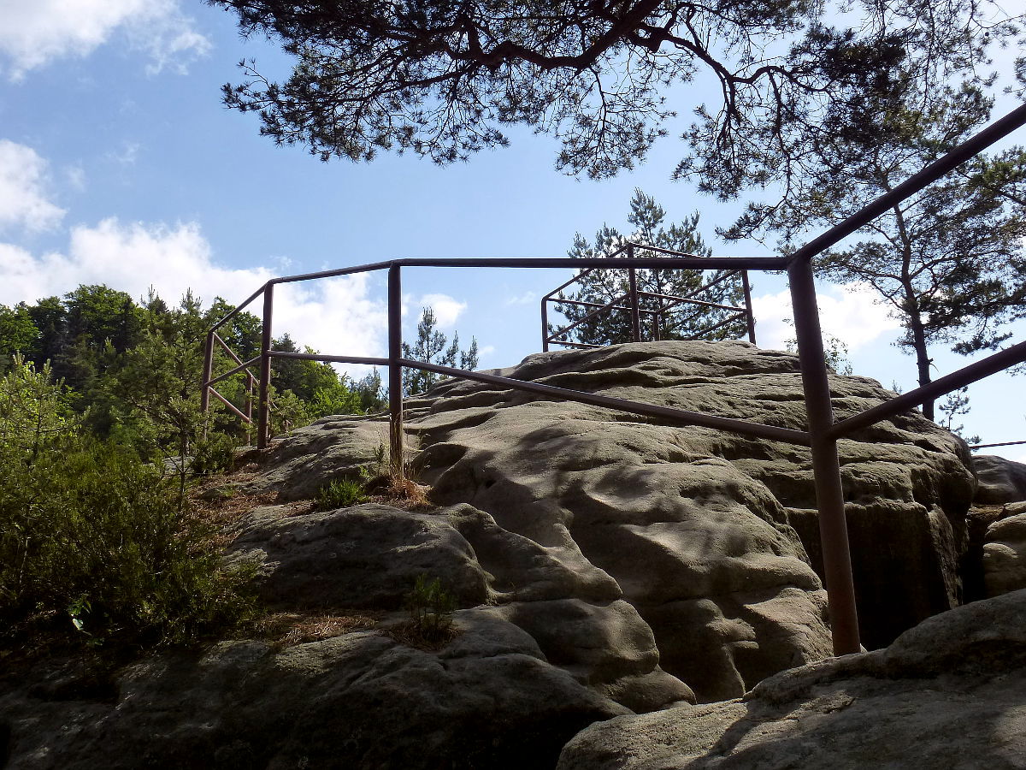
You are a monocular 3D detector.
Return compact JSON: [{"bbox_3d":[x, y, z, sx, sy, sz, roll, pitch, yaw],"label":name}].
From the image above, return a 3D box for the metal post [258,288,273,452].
[{"bbox_3d":[-1.633,-0.133,5.480,0.062,1.130,0.062,-2,-14,0],"label":"metal post"}]

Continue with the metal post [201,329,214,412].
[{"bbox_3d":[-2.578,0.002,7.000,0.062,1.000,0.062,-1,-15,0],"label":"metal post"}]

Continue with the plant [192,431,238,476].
[{"bbox_3d":[-1.980,0.451,5.500,0.310,0.310,0.300,-2,-14,0],"label":"plant"}]

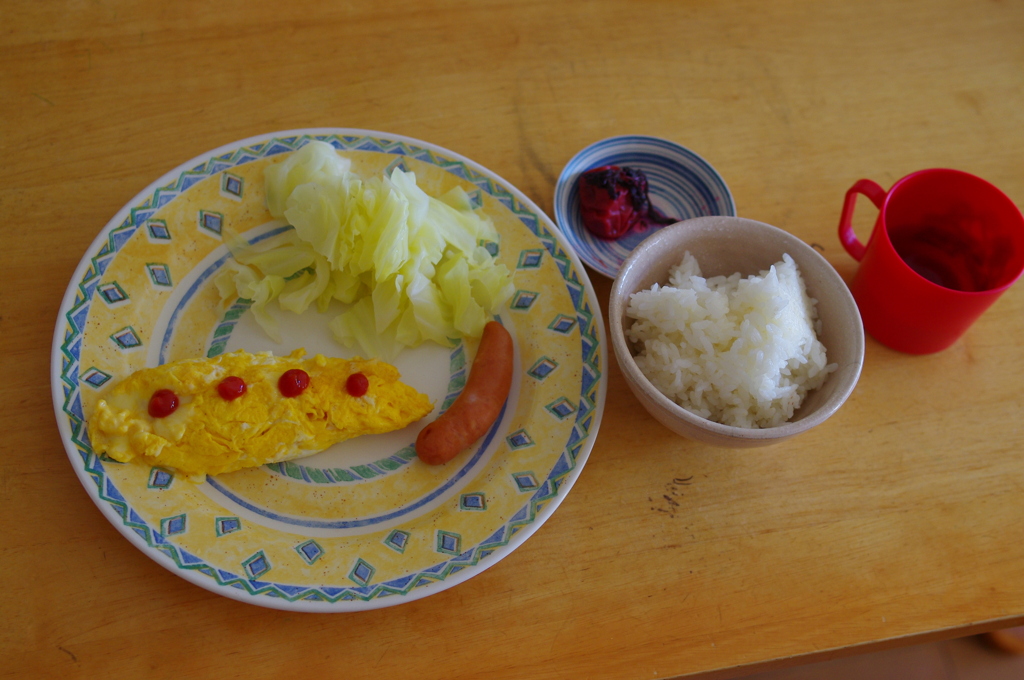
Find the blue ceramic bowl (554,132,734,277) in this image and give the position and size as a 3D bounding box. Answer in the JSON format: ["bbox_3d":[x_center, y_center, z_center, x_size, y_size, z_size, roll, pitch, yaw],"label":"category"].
[{"bbox_3d":[0.070,-0.064,0.703,0.098,0.022,0.098,3,60,-5],"label":"blue ceramic bowl"}]

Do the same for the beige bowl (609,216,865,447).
[{"bbox_3d":[0.104,0.007,0.645,0.122,0.060,0.122,3,60,-5],"label":"beige bowl"}]

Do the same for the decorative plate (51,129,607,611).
[{"bbox_3d":[-0.086,0.008,0.641,0.266,0.023,0.266,3,60,-5],"label":"decorative plate"}]

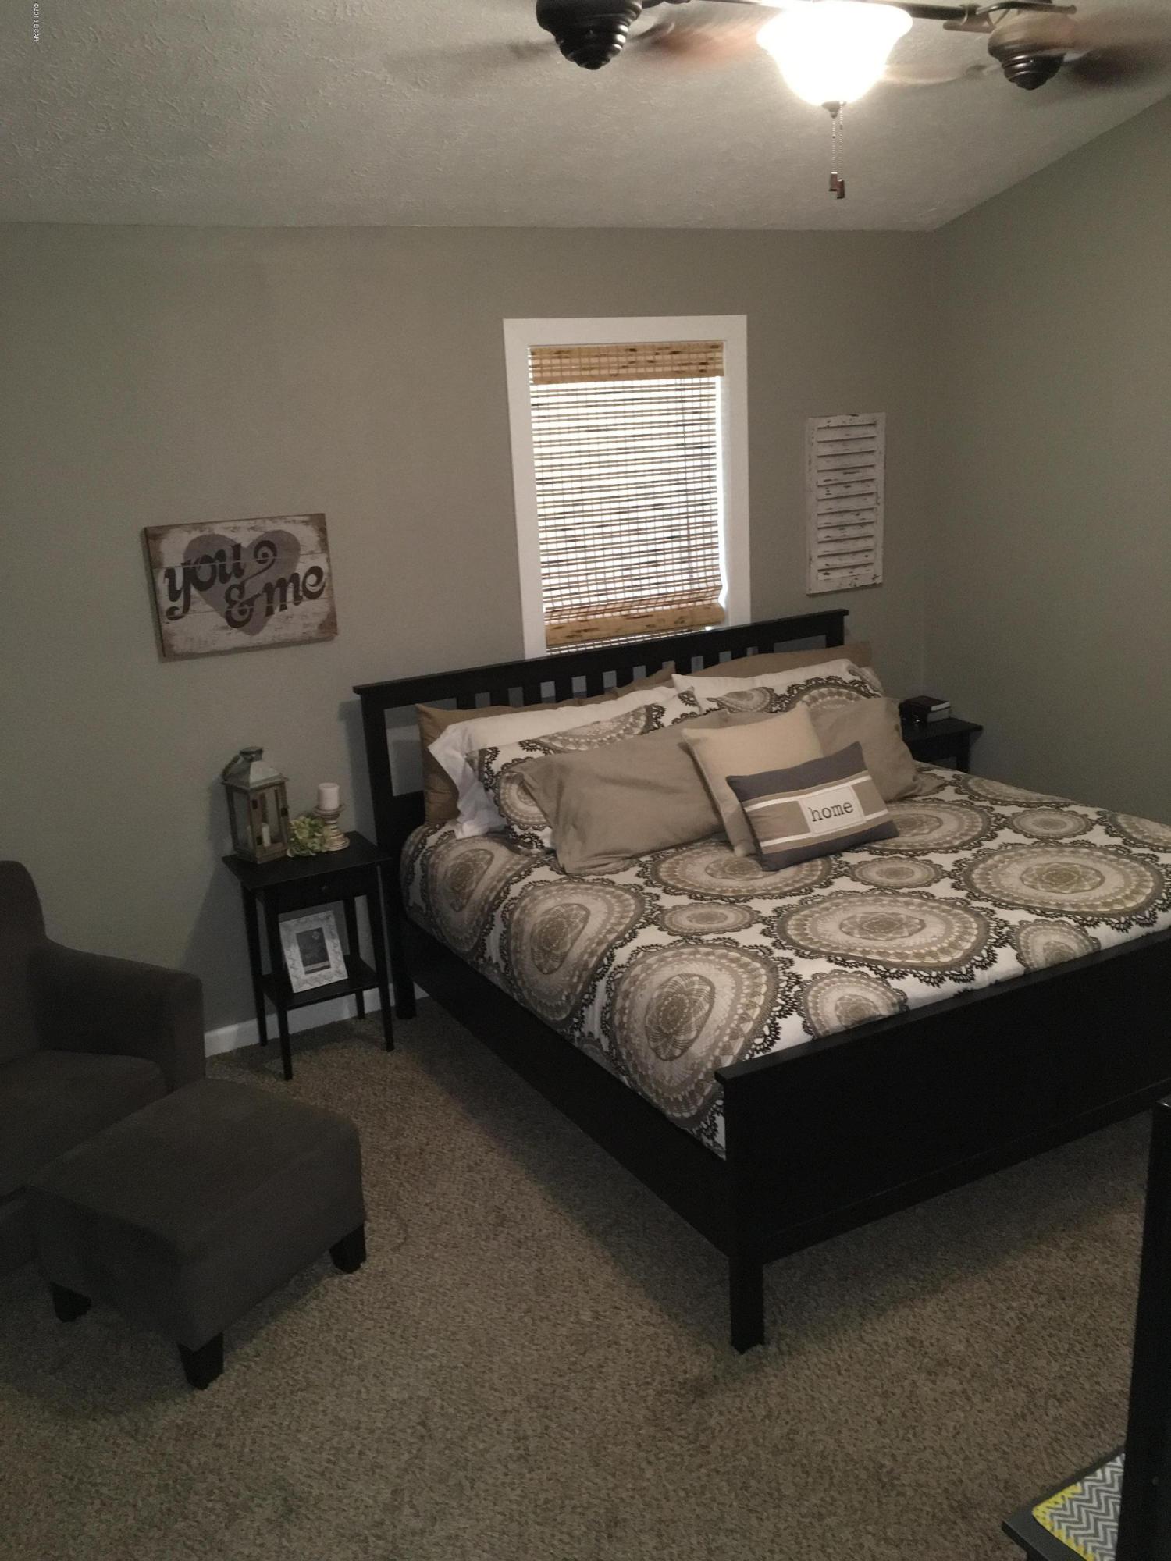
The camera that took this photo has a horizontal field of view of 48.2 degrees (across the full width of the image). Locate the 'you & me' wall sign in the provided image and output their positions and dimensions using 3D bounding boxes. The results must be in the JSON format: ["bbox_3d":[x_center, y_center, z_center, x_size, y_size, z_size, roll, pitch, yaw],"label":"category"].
[{"bbox_3d":[-1.082,-0.624,4.146,0.561,0.397,0.030,-12,18,-28],"label":"'you & me' wall sign"}]

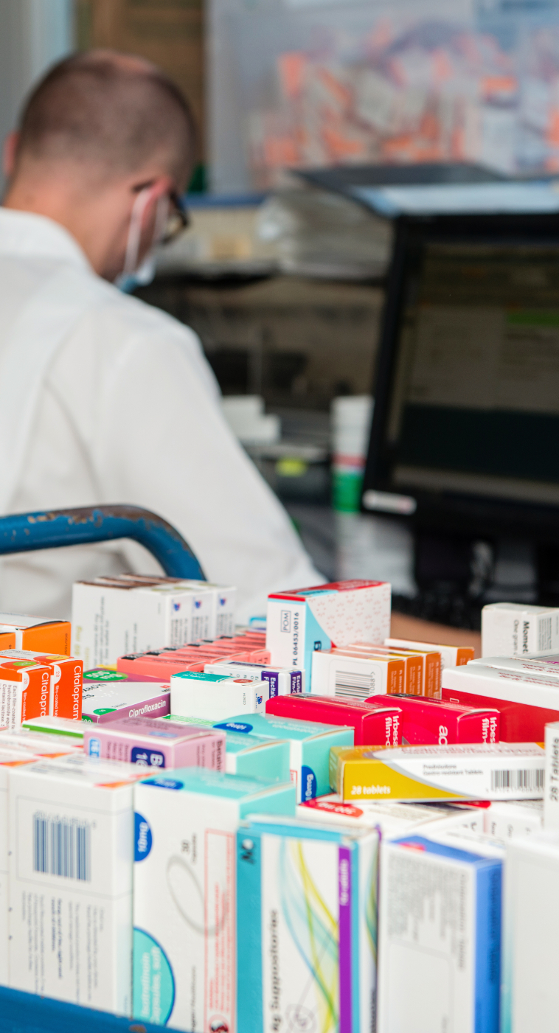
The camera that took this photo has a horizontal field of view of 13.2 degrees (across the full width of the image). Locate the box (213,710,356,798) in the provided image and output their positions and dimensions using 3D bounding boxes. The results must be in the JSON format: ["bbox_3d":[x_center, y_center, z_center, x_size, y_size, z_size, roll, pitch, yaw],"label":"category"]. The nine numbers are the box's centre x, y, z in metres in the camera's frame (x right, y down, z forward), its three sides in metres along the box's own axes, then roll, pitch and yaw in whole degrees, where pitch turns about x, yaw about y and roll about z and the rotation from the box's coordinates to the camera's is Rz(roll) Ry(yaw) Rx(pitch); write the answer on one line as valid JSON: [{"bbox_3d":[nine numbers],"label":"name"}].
[{"bbox_3d":[0.000,0.151,1.129,0.051,0.106,0.042,5,7,33],"label":"box"}]

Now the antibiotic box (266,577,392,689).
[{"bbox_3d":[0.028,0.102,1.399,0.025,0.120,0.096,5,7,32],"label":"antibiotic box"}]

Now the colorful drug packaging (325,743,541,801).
[{"bbox_3d":[0.076,0.113,1.077,0.108,0.018,0.036,0,6,-13],"label":"colorful drug packaging"}]

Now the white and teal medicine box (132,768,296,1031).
[{"bbox_3d":[-0.028,0.164,1.000,0.050,0.106,0.044,5,7,30],"label":"white and teal medicine box"}]

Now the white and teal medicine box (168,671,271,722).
[{"bbox_3d":[-0.032,0.133,1.265,0.051,0.095,0.016,5,7,31],"label":"white and teal medicine box"}]

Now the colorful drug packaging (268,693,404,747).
[{"bbox_3d":[0.026,0.144,1.201,0.063,0.100,0.030,7,8,42],"label":"colorful drug packaging"}]

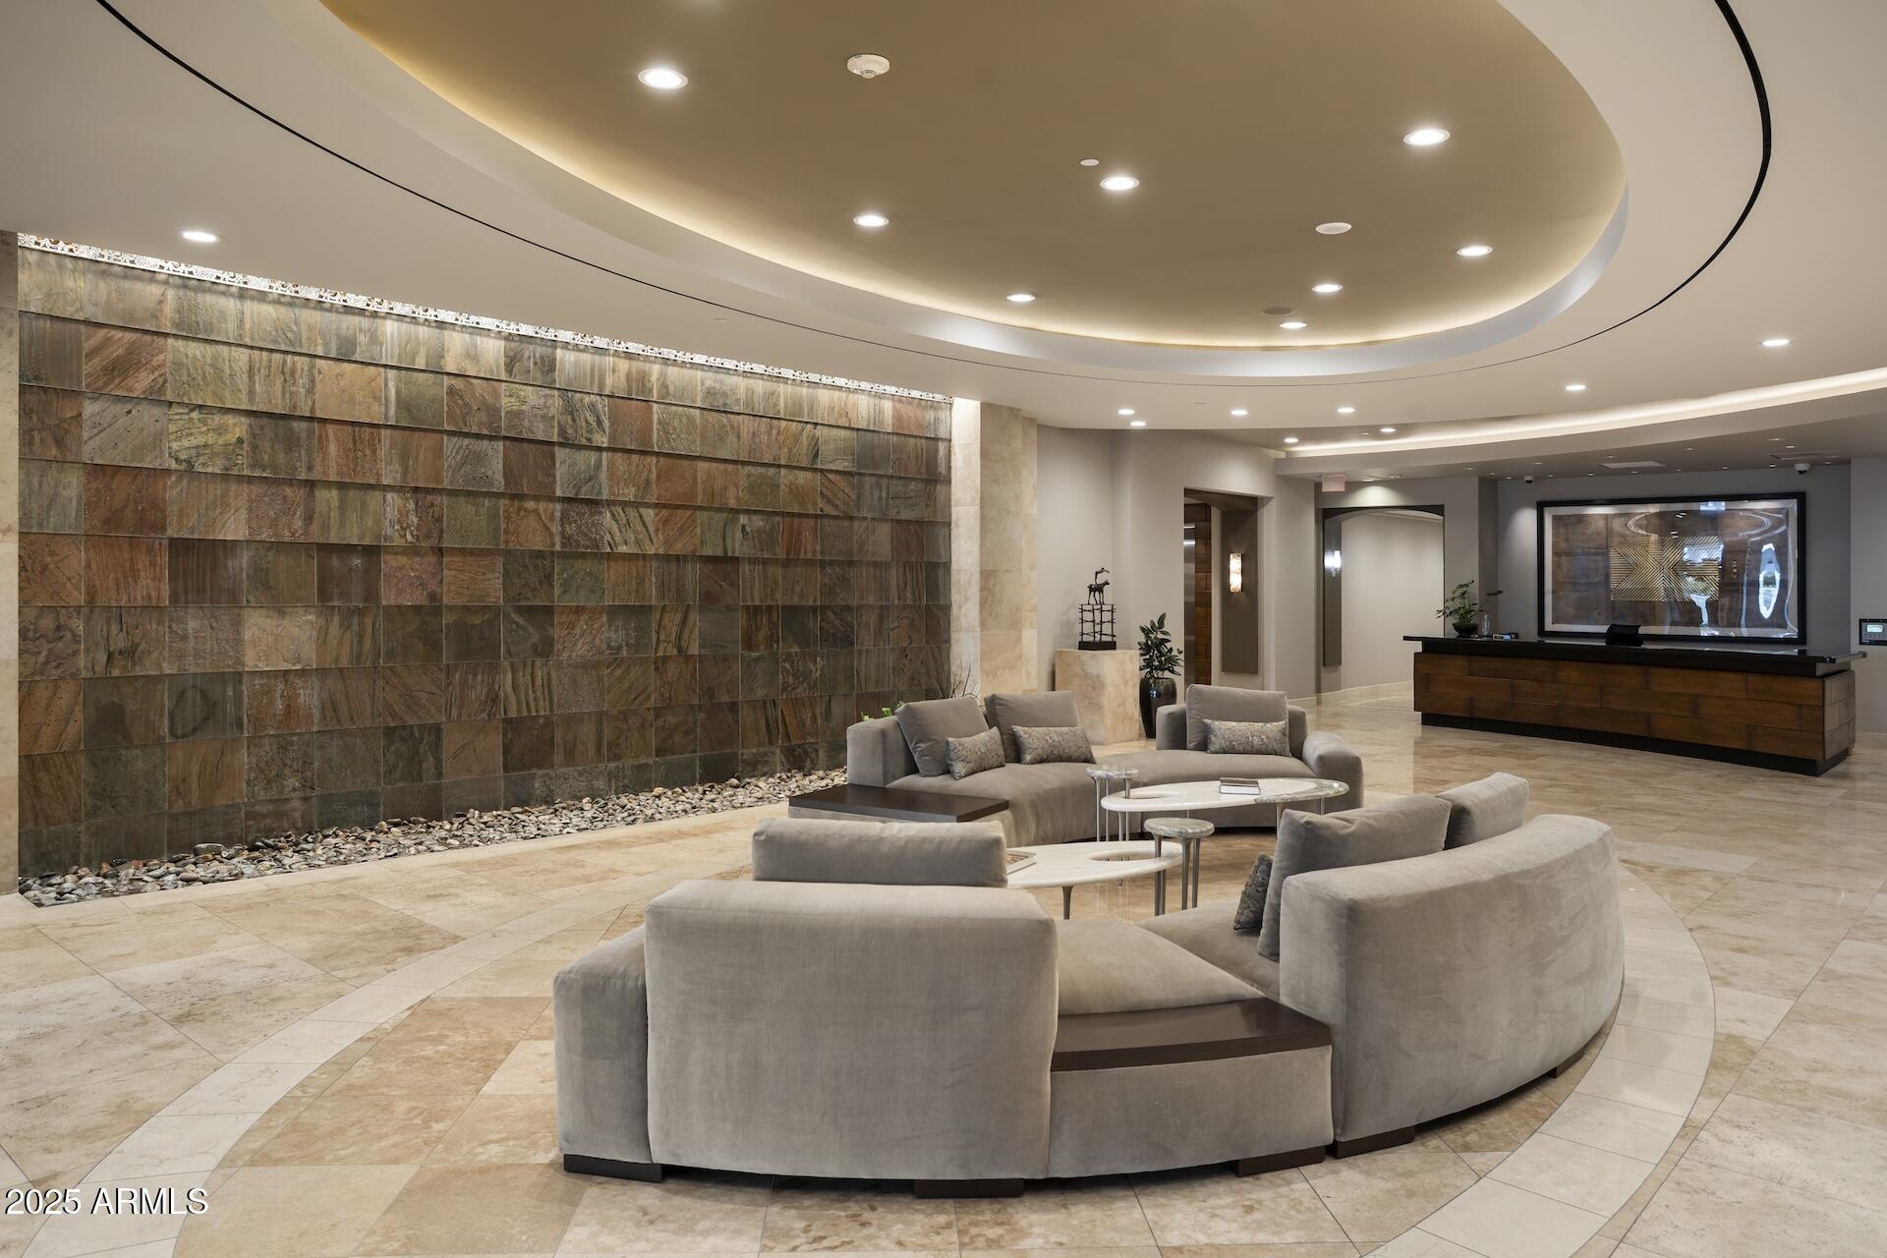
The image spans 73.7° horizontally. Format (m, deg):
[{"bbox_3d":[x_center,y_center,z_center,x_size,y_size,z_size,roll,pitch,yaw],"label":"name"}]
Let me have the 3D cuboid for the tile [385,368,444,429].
[{"bbox_3d":[-3.356,-1.457,7.972,0.020,0.375,0.400,1,2,41],"label":"tile"}]

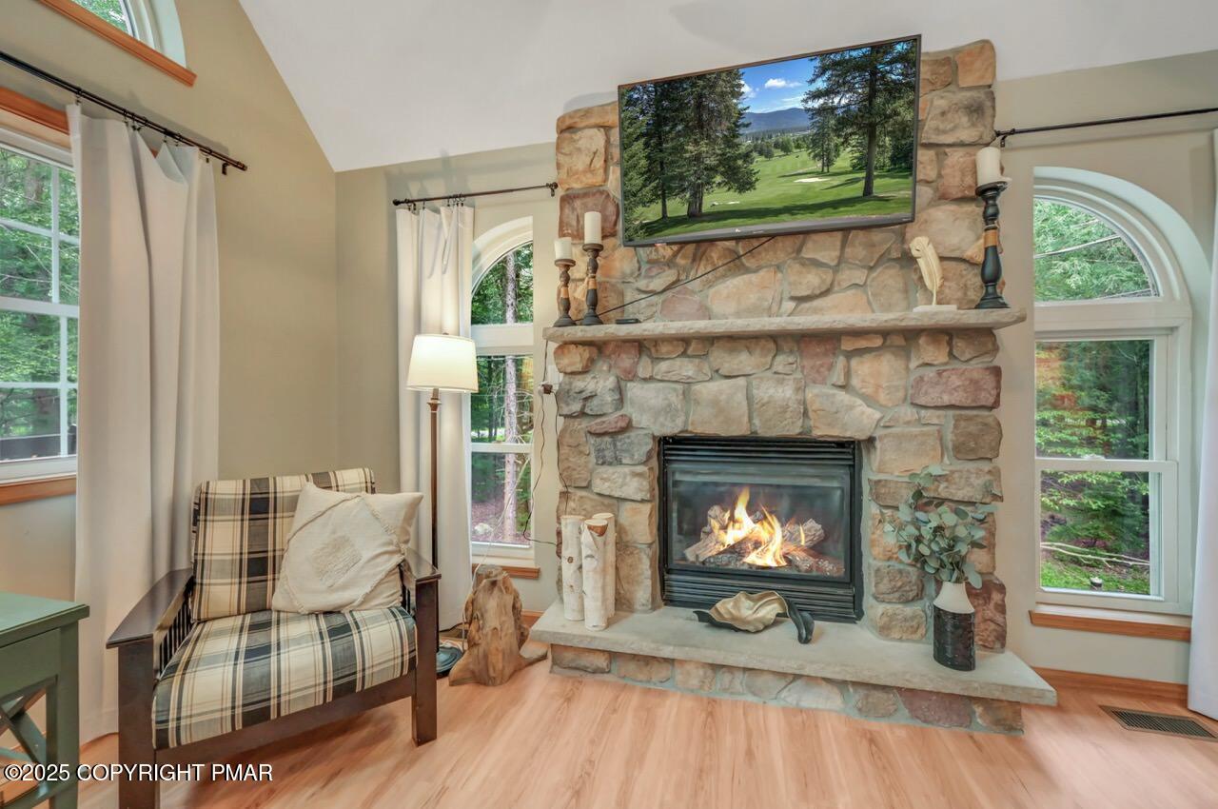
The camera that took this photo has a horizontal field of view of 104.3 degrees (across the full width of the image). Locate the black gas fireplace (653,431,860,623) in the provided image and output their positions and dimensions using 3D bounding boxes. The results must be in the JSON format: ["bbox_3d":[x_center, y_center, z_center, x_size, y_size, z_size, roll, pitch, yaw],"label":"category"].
[{"bbox_3d":[0.681,0.546,2.238,0.854,0.790,0.291,0,0,13],"label":"black gas fireplace"}]

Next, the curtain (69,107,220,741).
[{"bbox_3d":[-1.686,0.077,1.755,0.117,2.103,0.449,0,0,13],"label":"curtain"}]

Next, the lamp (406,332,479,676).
[{"bbox_3d":[-0.750,0.416,2.105,0.309,1.470,0.309,0,0,13],"label":"lamp"}]

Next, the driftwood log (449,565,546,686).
[{"bbox_3d":[-0.465,0.921,2.039,0.332,0.460,0.303,0,0,13],"label":"driftwood log"}]

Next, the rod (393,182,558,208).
[{"bbox_3d":[-0.696,-1.068,2.423,0.926,0.064,0.082,0,0,13],"label":"rod"}]

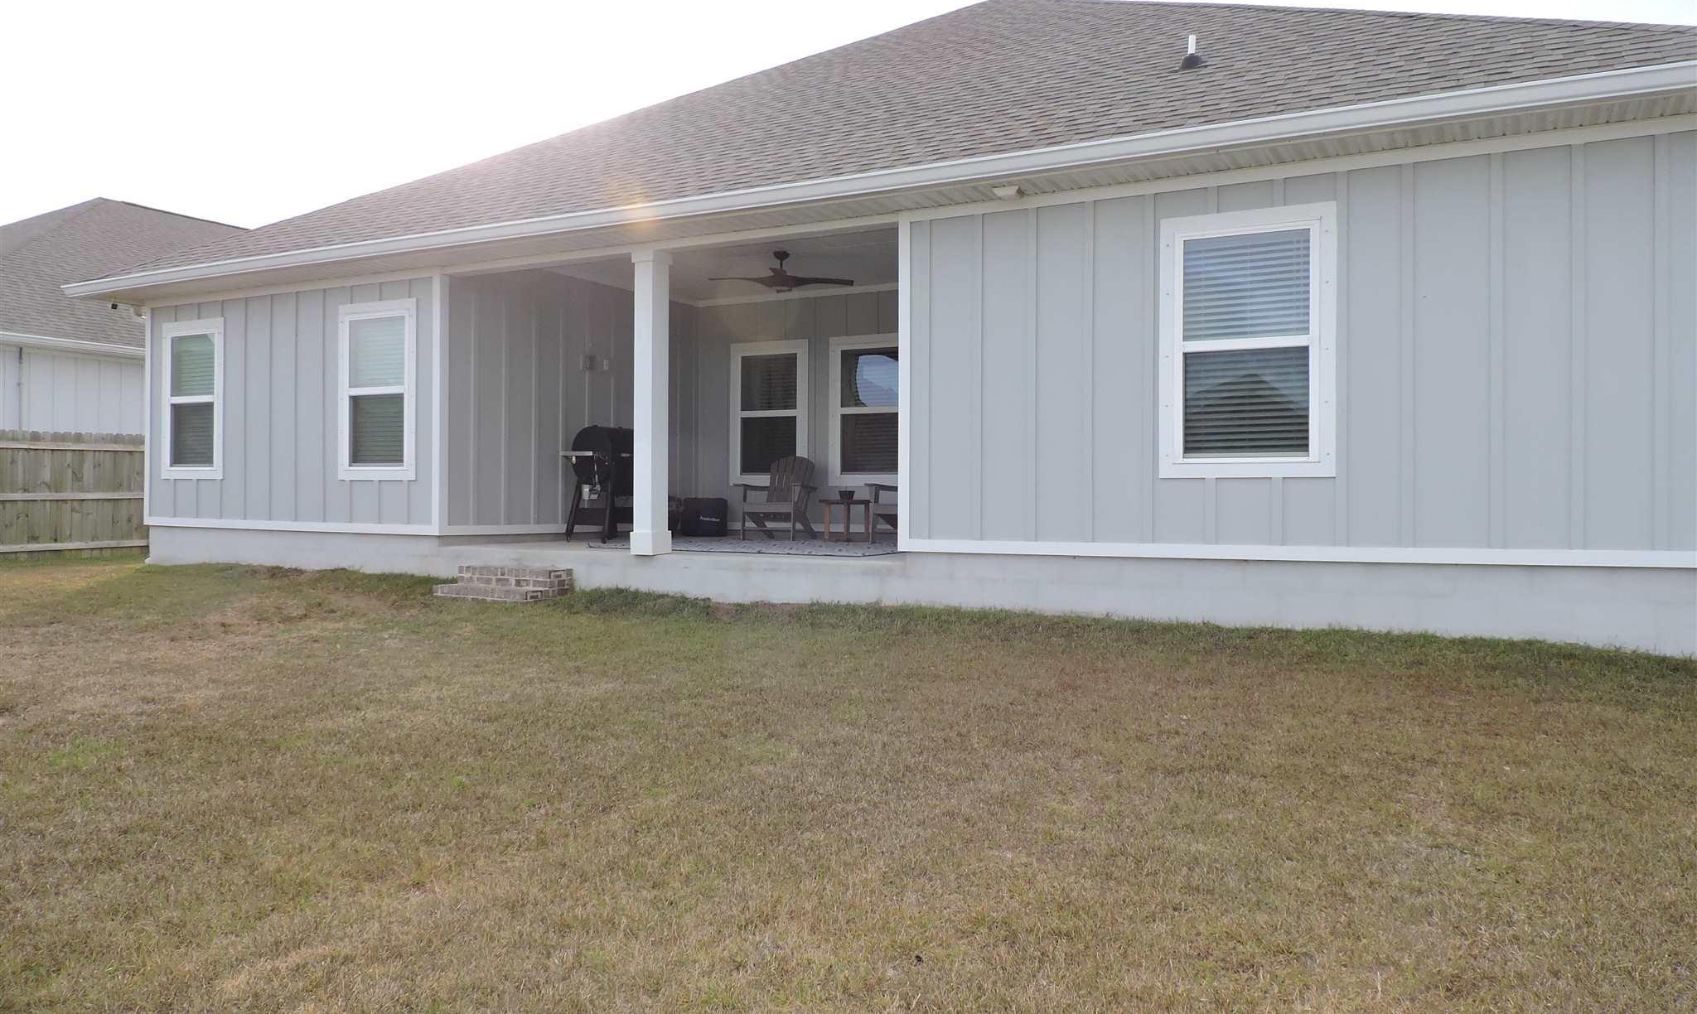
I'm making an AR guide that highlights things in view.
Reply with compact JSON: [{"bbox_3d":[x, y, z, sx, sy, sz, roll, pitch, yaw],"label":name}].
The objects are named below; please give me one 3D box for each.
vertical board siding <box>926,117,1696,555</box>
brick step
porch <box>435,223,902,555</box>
[{"bbox_3d":[2.543,-0.897,7.587,4.870,2.380,0.100,1,0,28],"label":"vertical board siding"},{"bbox_3d":[-2.994,0.657,10.243,1.075,0.243,0.580,1,0,28],"label":"brick step"},{"bbox_3d":[-0.758,-0.949,11.639,4.770,2.690,4.030,1,0,28],"label":"porch"}]

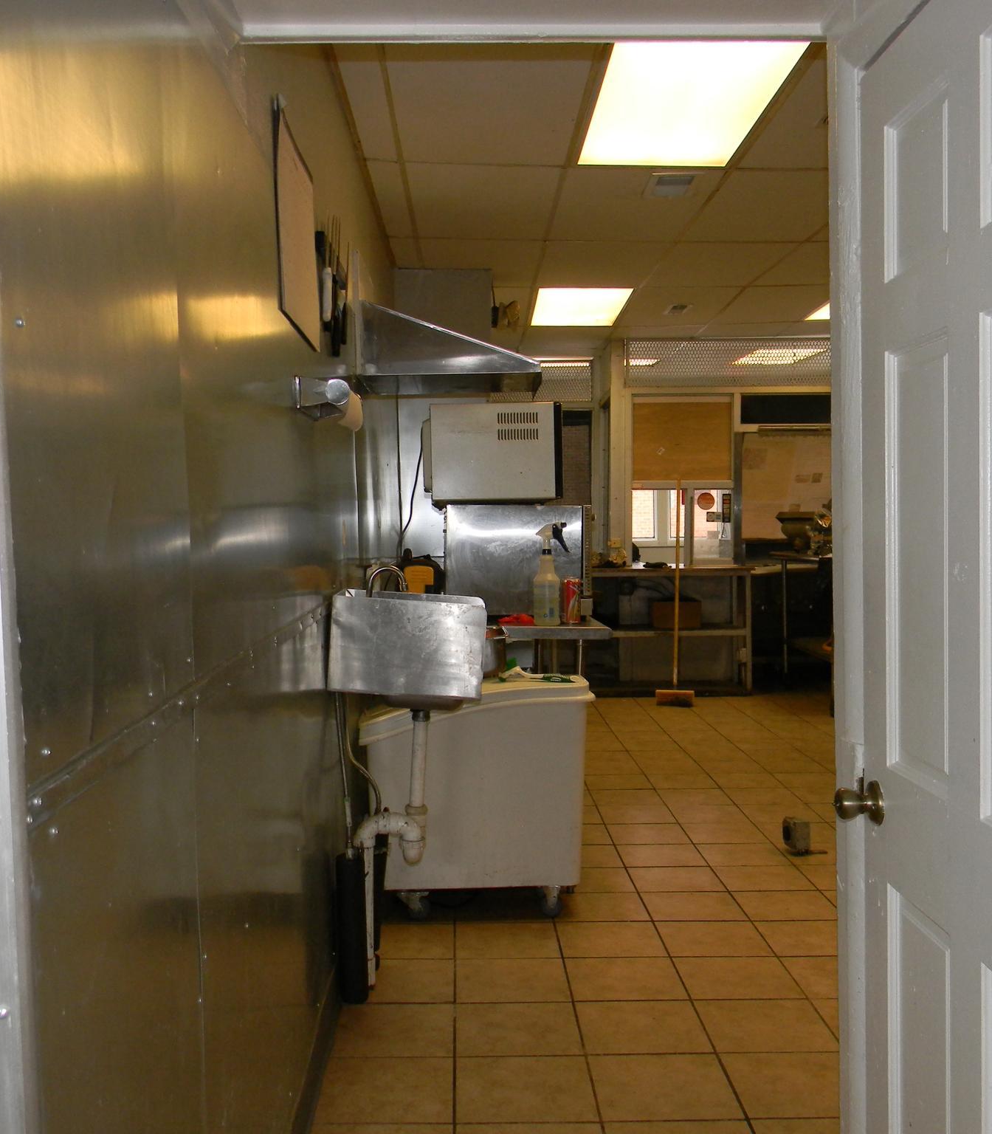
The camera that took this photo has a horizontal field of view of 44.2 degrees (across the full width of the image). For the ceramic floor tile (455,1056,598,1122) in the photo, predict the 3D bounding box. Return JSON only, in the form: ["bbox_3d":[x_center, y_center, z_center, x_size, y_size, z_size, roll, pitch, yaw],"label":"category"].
[{"bbox_3d":[0.064,1.164,2.721,0.304,0.010,0.304,0,2,-2],"label":"ceramic floor tile"}]

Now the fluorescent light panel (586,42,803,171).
[{"bbox_3d":[0.597,-1.486,3.956,0.570,0.050,1.180,0,2,-1],"label":"fluorescent light panel"}]

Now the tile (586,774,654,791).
[{"bbox_3d":[0.574,1.020,5.754,0.302,0.010,0.302,0,2,-2],"label":"tile"}]

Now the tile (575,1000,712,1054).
[{"bbox_3d":[0.360,1.141,3.020,0.302,0.010,0.302,0,2,-2],"label":"tile"}]

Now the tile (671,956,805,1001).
[{"bbox_3d":[0.665,1.138,3.375,0.304,0.010,0.304,0,2,-2],"label":"tile"}]

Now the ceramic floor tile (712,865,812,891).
[{"bbox_3d":[0.939,1.100,4.299,0.304,0.010,0.304,0,2,-2],"label":"ceramic floor tile"}]

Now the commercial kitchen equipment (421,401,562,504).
[{"bbox_3d":[-0.023,-0.438,4.846,0.530,0.380,0.560,0,2,-1],"label":"commercial kitchen equipment"}]

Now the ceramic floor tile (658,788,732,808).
[{"bbox_3d":[0.894,1.038,5.493,0.302,0.010,0.302,0,2,-2],"label":"ceramic floor tile"}]

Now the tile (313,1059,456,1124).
[{"bbox_3d":[-0.240,1.163,2.711,0.292,0.010,0.304,0,2,-2],"label":"tile"}]

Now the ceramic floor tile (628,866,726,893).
[{"bbox_3d":[0.638,1.107,4.326,0.305,0.010,0.305,0,2,-2],"label":"ceramic floor tile"}]

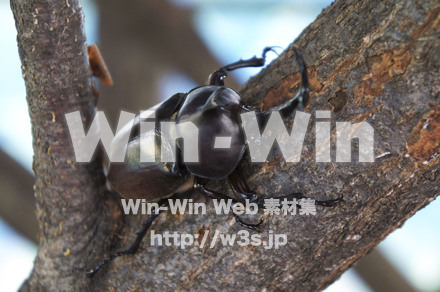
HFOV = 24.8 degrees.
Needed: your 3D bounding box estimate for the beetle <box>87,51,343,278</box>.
[{"bbox_3d":[-0.008,-0.002,0.252,0.069,0.052,0.027,-21,-44,19],"label":"beetle"}]

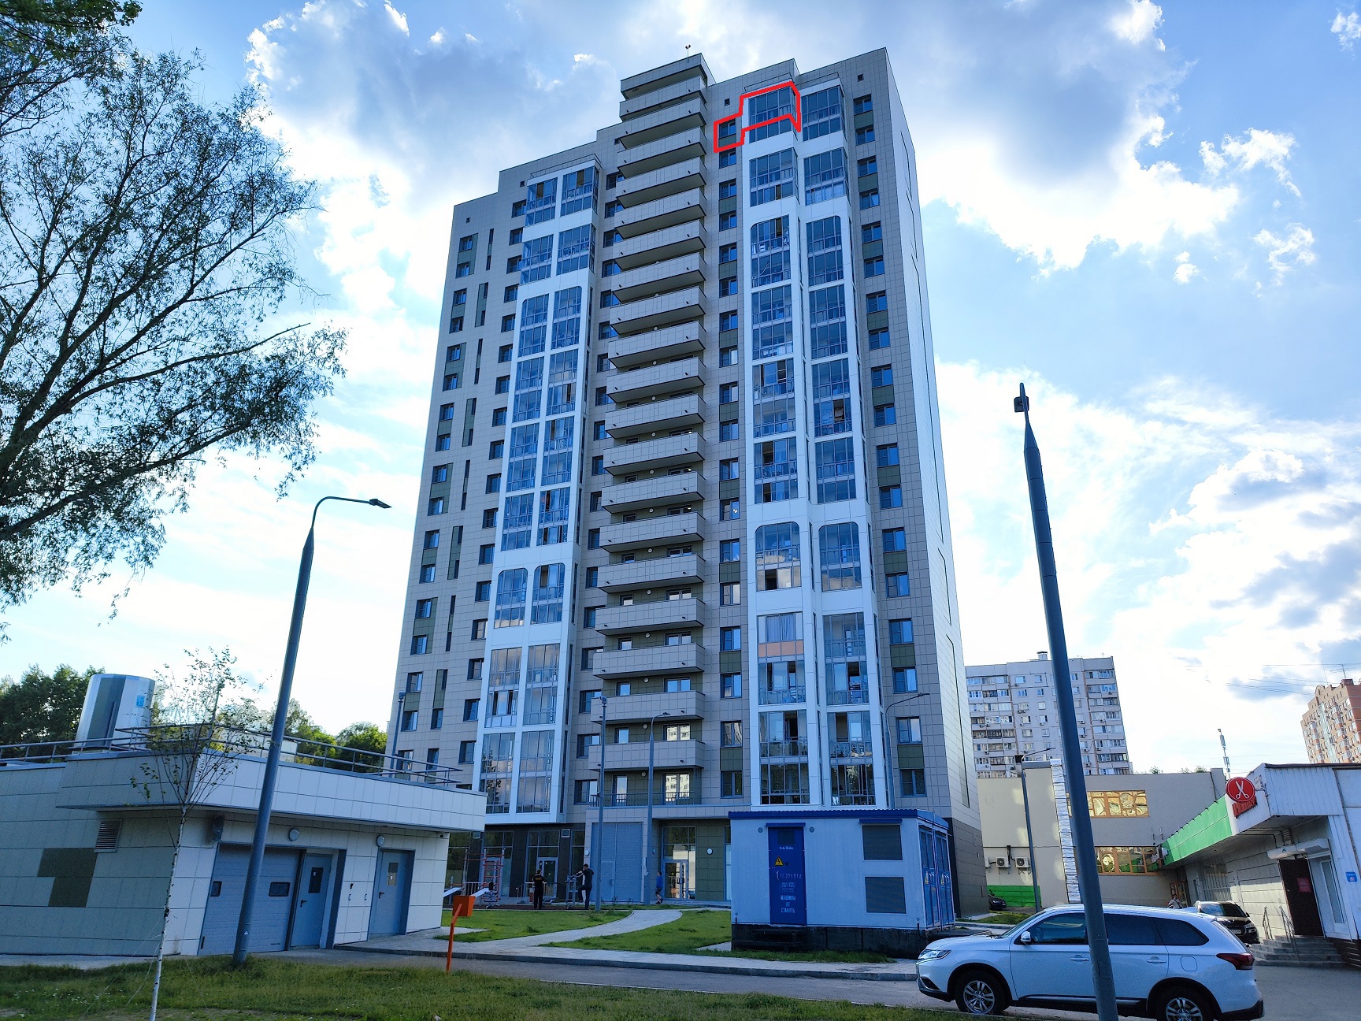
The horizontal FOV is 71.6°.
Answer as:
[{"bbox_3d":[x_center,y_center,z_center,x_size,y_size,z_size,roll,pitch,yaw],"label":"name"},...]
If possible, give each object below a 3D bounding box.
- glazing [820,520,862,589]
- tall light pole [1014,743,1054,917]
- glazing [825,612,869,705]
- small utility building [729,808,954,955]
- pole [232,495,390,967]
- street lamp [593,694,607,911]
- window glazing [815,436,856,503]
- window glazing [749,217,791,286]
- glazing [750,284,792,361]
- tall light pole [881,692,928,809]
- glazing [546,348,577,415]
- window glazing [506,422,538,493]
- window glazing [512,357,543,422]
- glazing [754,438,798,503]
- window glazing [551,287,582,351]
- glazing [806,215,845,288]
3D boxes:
[{"bbox_3d":[10.083,2.881,59.658,2.516,4.333,0.150,-8,-24,22],"label":"glazing"},{"bbox_3d":[23.147,20.269,60.167,2.640,9.950,0.350,-8,-24,22],"label":"tall light pole"},{"bbox_3d":[10.023,8.940,57.228,2.485,5.530,0.150,-8,-24,22],"label":"glazing"},{"bbox_3d":[4.527,10.145,25.907,5.062,3.425,4.825,-8,-24,22],"label":"small utility building"},{"bbox_3d":[-7.750,4.192,20.430,0.300,10.050,2.280,-8,-24,22],"label":"pole"},{"bbox_3d":[-3.385,12.586,41.127,0.340,8.976,0.340,-8,-23,21],"label":"street lamp"},{"bbox_3d":[10.232,-2.620,62.055,2.534,4.386,0.150,-8,-23,21],"label":"window glazing"},{"bbox_3d":[6.557,-18.806,68.659,2.913,5.576,0.150,-8,-23,21],"label":"window glazing"},{"bbox_3d":[6.475,-13.198,66.422,2.913,5.523,0.150,-8,-23,21],"label":"glazing"},{"bbox_3d":[11.003,13.728,44.514,2.260,9.980,0.300,-8,-24,22],"label":"tall light pole"},{"bbox_3d":[-9.327,-10.091,74.795,2.535,5.523,0.150,-8,-23,21],"label":"glazing"},{"bbox_3d":[-12.266,-4.101,73.118,2.306,5.587,0.150,-8,-24,22],"label":"window glazing"},{"bbox_3d":[-12.196,-9.693,75.898,2.509,5.523,0.150,-8,-23,21],"label":"window glazing"},{"bbox_3d":[6.273,-2.660,62.402,2.966,4.372,0.150,-8,-24,22],"label":"glazing"},{"bbox_3d":[-9.244,-15.699,77.032,2.535,5.576,0.150,-8,-23,21],"label":"window glazing"},{"bbox_3d":[10.453,-18.818,68.286,2.553,5.459,0.150,-8,-24,22],"label":"glazing"}]

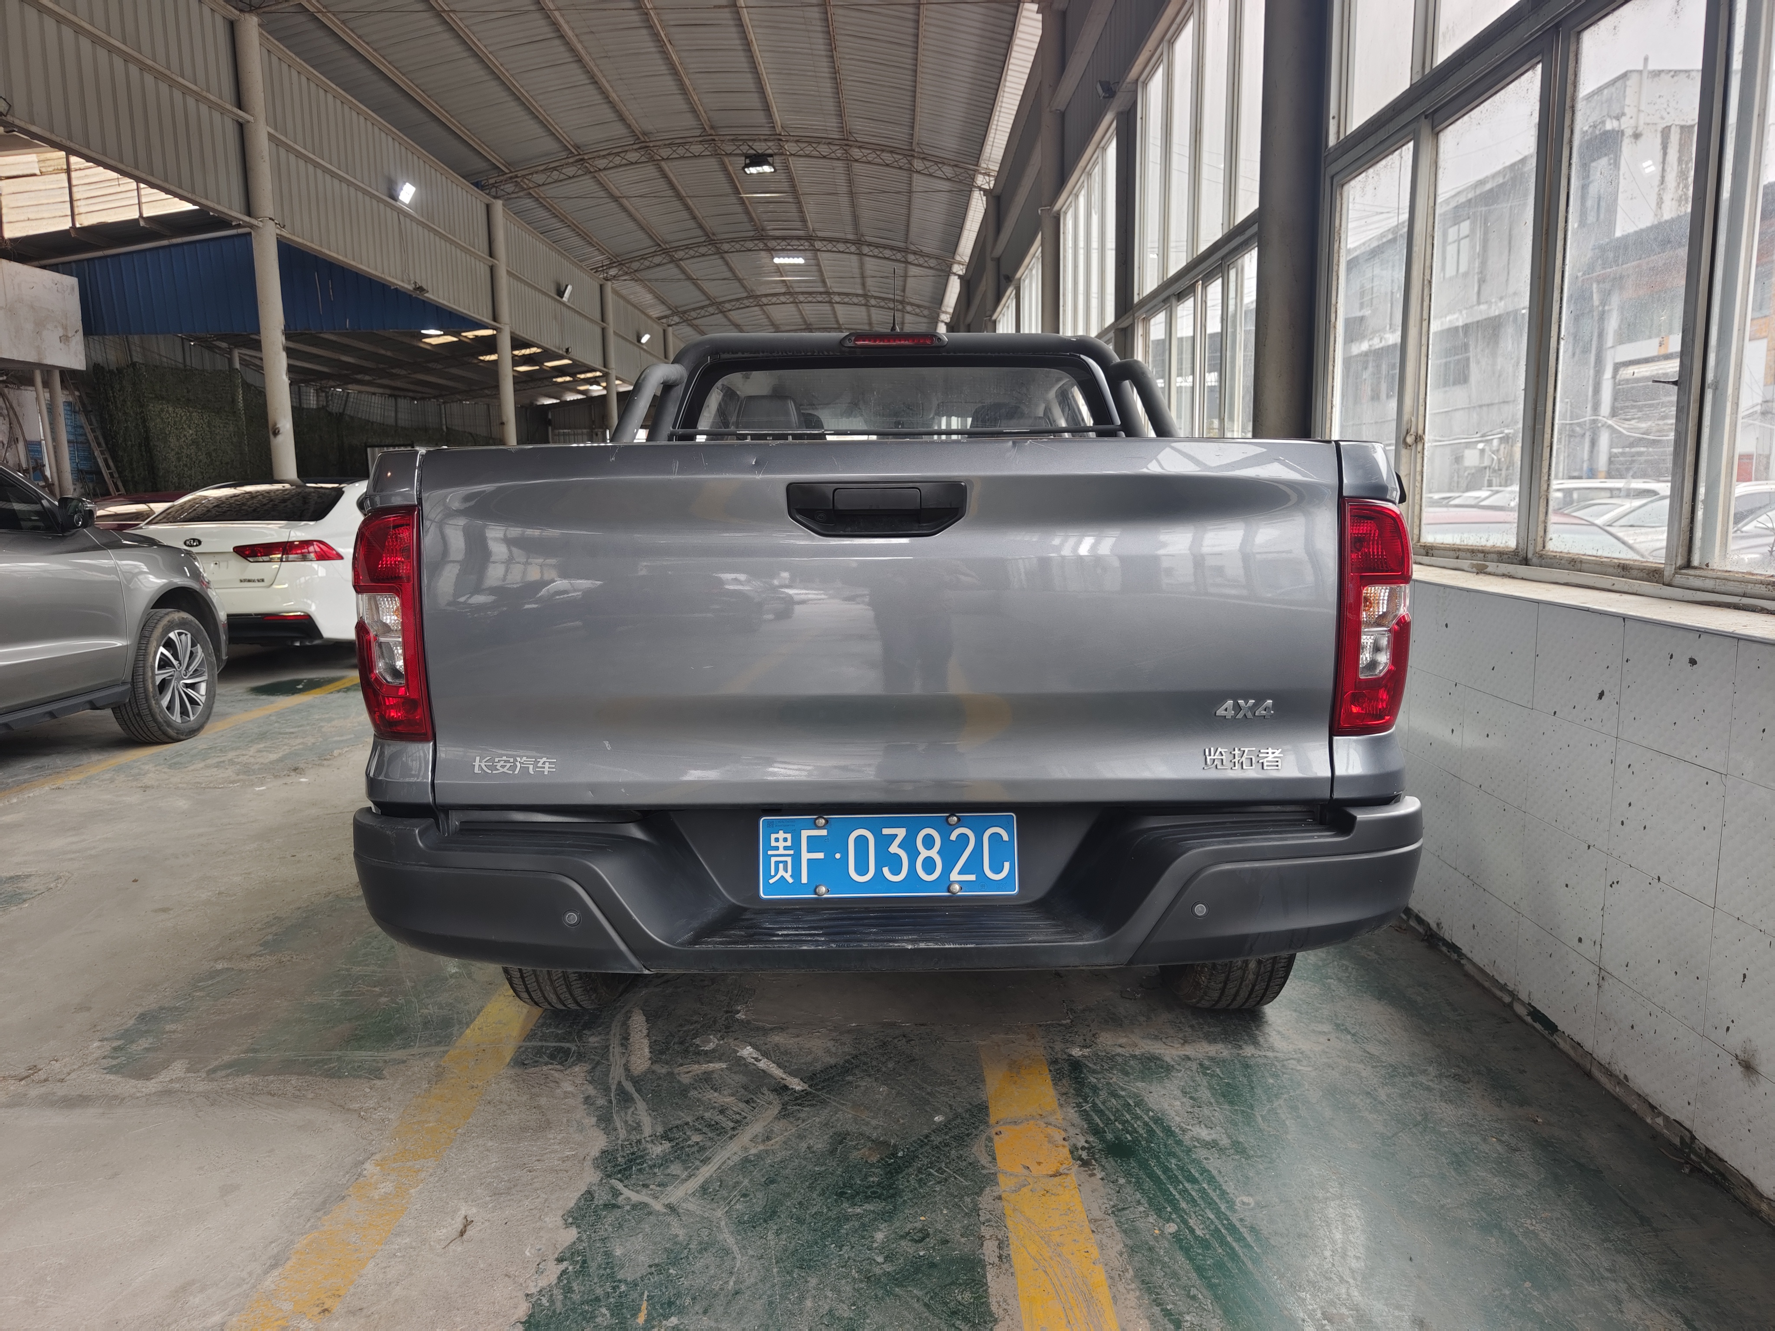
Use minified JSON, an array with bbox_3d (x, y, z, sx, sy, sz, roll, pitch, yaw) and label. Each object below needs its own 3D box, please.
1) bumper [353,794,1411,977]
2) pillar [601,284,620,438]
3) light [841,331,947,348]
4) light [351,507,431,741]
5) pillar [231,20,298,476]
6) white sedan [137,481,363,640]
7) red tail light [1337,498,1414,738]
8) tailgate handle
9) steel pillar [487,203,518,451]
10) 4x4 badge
[{"bbox_3d":[-0.003,0.357,2.044,1.880,0.220,0.400,-1,8,2],"label":"bumper"},{"bbox_3d":[-6.355,-5.694,27.328,0.225,6.060,0.225,-1,8,0],"label":"pillar"},{"bbox_3d":[0.019,-0.886,3.215,0.290,0.041,0.040,-1,8,2],"label":"light"},{"bbox_3d":[-0.843,-0.075,2.044,0.154,0.394,0.170,-1,8,2],"label":"light"},{"bbox_3d":[-6.402,-3.477,12.291,0.225,6.060,0.225,-1,8,0],"label":"pillar"},{"bbox_3d":[-4.684,-0.883,10.306,1.790,1.460,4.620,-1,8,0],"label":"white sedan"},{"bbox_3d":[0.825,-0.086,2.037,0.154,0.397,0.170,-1,8,2],"label":"red tail light"},{"bbox_3d":[-0.017,-0.258,1.948,0.293,0.091,0.050,-1,8,2],"label":"tailgate handle"},{"bbox_3d":[-6.378,-4.585,19.809,0.225,6.060,0.225,-1,8,0],"label":"steel pillar"},{"bbox_3d":[0.600,0.073,1.977,0.099,0.034,0.008,-1,8,2],"label":"4x4 badge"}]

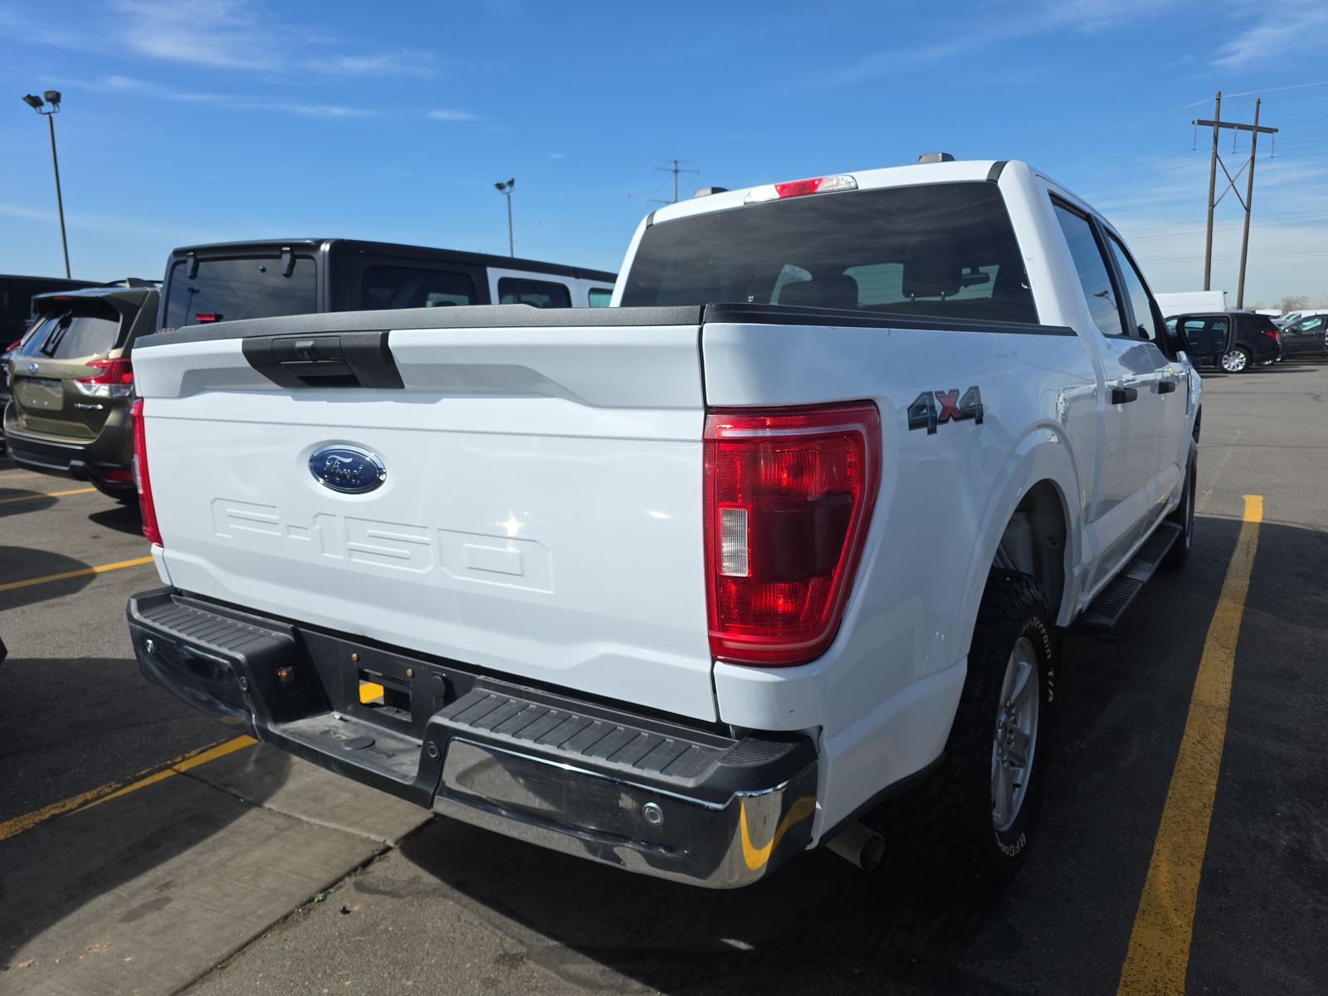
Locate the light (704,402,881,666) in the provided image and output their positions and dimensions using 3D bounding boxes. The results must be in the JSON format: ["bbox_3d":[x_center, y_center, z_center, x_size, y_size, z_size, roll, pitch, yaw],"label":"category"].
[{"bbox_3d":[0.188,0.046,1.260,0.190,0.390,0.200,5,10,35],"label":"light"}]

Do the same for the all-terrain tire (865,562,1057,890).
[{"bbox_3d":[0.779,0.562,2.237,0.275,0.800,0.800,5,11,35],"label":"all-terrain tire"}]

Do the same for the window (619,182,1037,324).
[{"bbox_3d":[0.453,-0.798,3.103,1.640,0.510,0.090,5,-2,35],"label":"window"}]

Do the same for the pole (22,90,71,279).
[{"bbox_3d":[-18.190,-7.502,26.726,1.100,9.100,0.800,-8,12,-33],"label":"pole"}]

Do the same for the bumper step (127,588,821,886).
[{"bbox_3d":[-0.583,0.396,1.791,1.940,0.240,0.250,5,10,35],"label":"bumper step"}]

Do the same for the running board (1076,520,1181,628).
[{"bbox_3d":[2.007,0.323,3.774,0.170,0.080,2.000,5,10,35],"label":"running board"}]

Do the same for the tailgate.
[{"bbox_3d":[-0.583,-0.035,1.741,1.650,0.632,0.120,5,10,35],"label":"tailgate"}]

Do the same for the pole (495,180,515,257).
[{"bbox_3d":[-7.237,-10.378,41.882,1.000,9.100,0.700,-3,10,-9],"label":"pole"}]

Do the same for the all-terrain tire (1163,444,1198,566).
[{"bbox_3d":[2.932,0.028,5.192,0.275,0.800,0.800,5,11,35],"label":"all-terrain tire"}]

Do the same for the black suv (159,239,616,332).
[{"bbox_3d":[-0.816,-0.630,6.188,1.880,1.860,4.750,5,12,34],"label":"black suv"}]

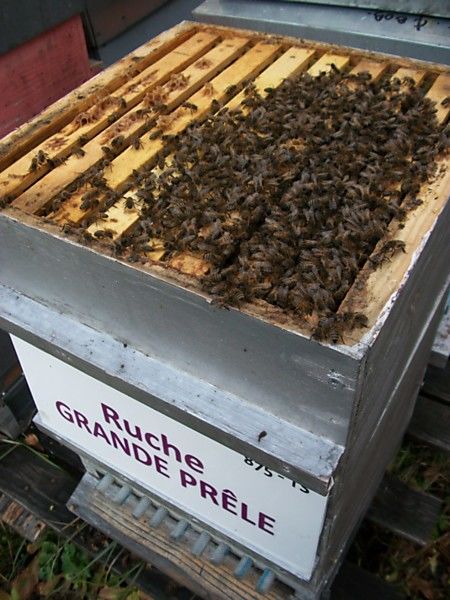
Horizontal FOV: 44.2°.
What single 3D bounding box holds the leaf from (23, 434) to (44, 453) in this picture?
[{"bbox_3d":[-0.305,0.230,0.891,0.042,0.012,0.022,29,56,27],"label":"leaf"}]

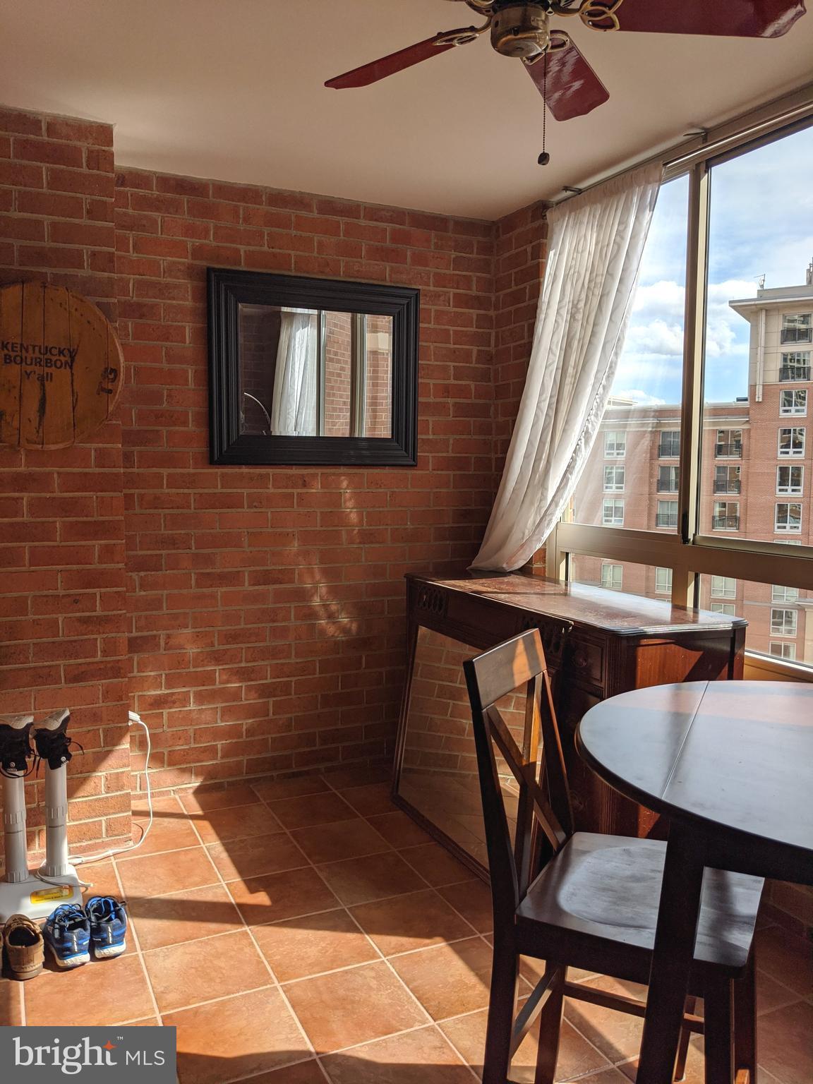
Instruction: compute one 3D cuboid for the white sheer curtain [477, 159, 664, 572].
[{"bbox_3d":[0.584,-0.575,3.337,0.180,1.500,1.080,-2,5,-25],"label":"white sheer curtain"}]

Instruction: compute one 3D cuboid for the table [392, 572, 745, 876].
[{"bbox_3d":[0.519,0.634,3.117,0.590,0.885,1.410,-2,5,-25],"label":"table"}]

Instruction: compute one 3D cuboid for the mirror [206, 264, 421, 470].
[{"bbox_3d":[-0.367,-0.707,3.548,0.932,0.774,0.045,-2,5,-25],"label":"mirror"}]

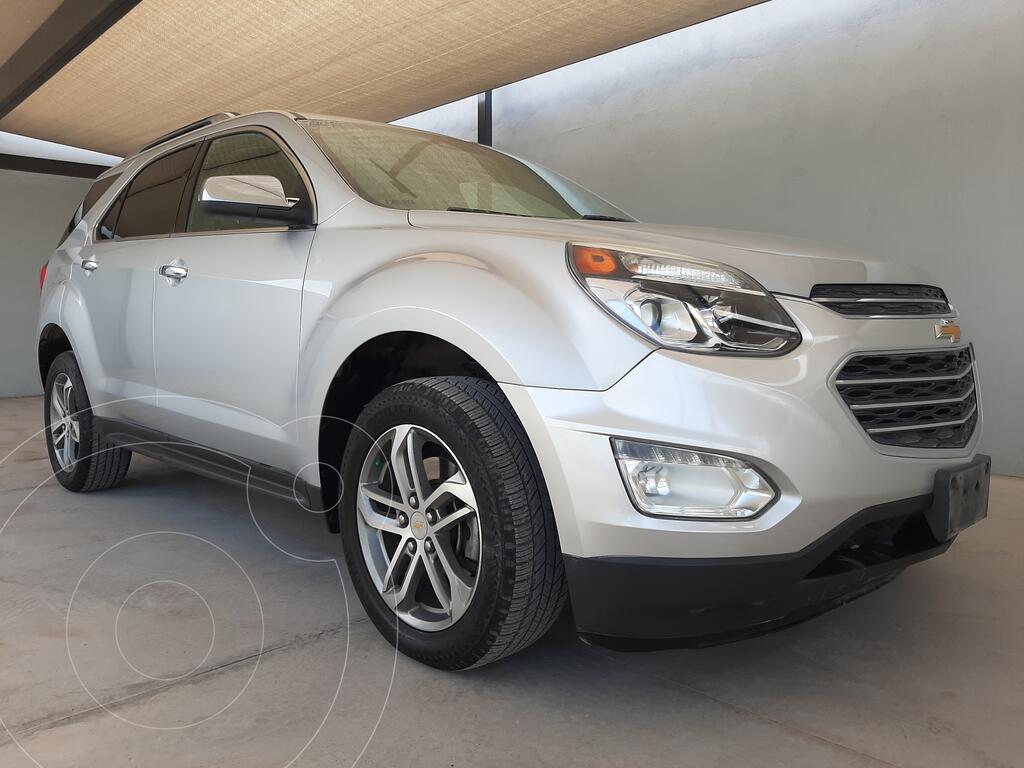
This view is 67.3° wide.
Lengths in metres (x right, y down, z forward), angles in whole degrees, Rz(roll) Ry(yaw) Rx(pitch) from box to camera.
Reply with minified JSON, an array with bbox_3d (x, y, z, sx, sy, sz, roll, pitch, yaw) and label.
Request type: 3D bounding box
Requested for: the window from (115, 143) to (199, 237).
[{"bbox_3d":[-1.415,-0.746,3.072,0.660,0.400,0.050,4,-17,45],"label":"window"}]

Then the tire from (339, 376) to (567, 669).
[{"bbox_3d":[-0.164,0.334,1.952,0.243,0.705,0.710,-3,5,-44],"label":"tire"}]

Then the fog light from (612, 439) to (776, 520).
[{"bbox_3d":[0.359,0.181,1.538,0.330,0.160,0.115,-1,4,-18],"label":"fog light"}]

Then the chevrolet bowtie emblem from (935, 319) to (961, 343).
[{"bbox_3d":[1.023,-0.126,1.809,0.032,0.060,0.165,4,6,45],"label":"chevrolet bowtie emblem"}]

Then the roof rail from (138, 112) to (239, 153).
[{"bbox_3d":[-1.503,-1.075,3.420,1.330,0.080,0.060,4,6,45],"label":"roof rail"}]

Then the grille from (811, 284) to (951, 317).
[{"bbox_3d":[0.979,-0.199,1.849,0.150,0.075,0.860,4,6,45],"label":"grille"}]

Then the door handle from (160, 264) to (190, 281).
[{"bbox_3d":[-1.147,-0.381,2.645,0.195,0.048,0.052,4,6,45],"label":"door handle"}]

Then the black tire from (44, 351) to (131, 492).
[{"bbox_3d":[-2.188,0.187,3.963,0.710,0.705,0.243,4,5,45],"label":"black tire"}]

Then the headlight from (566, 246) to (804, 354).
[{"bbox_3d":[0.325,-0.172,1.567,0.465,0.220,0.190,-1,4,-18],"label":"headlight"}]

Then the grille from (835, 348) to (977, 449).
[{"bbox_3d":[1.003,0.028,1.841,0.160,0.240,0.880,4,6,45],"label":"grille"}]

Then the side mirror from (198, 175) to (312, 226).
[{"bbox_3d":[-0.708,-0.498,2.120,0.215,0.147,0.235,4,6,45],"label":"side mirror"}]

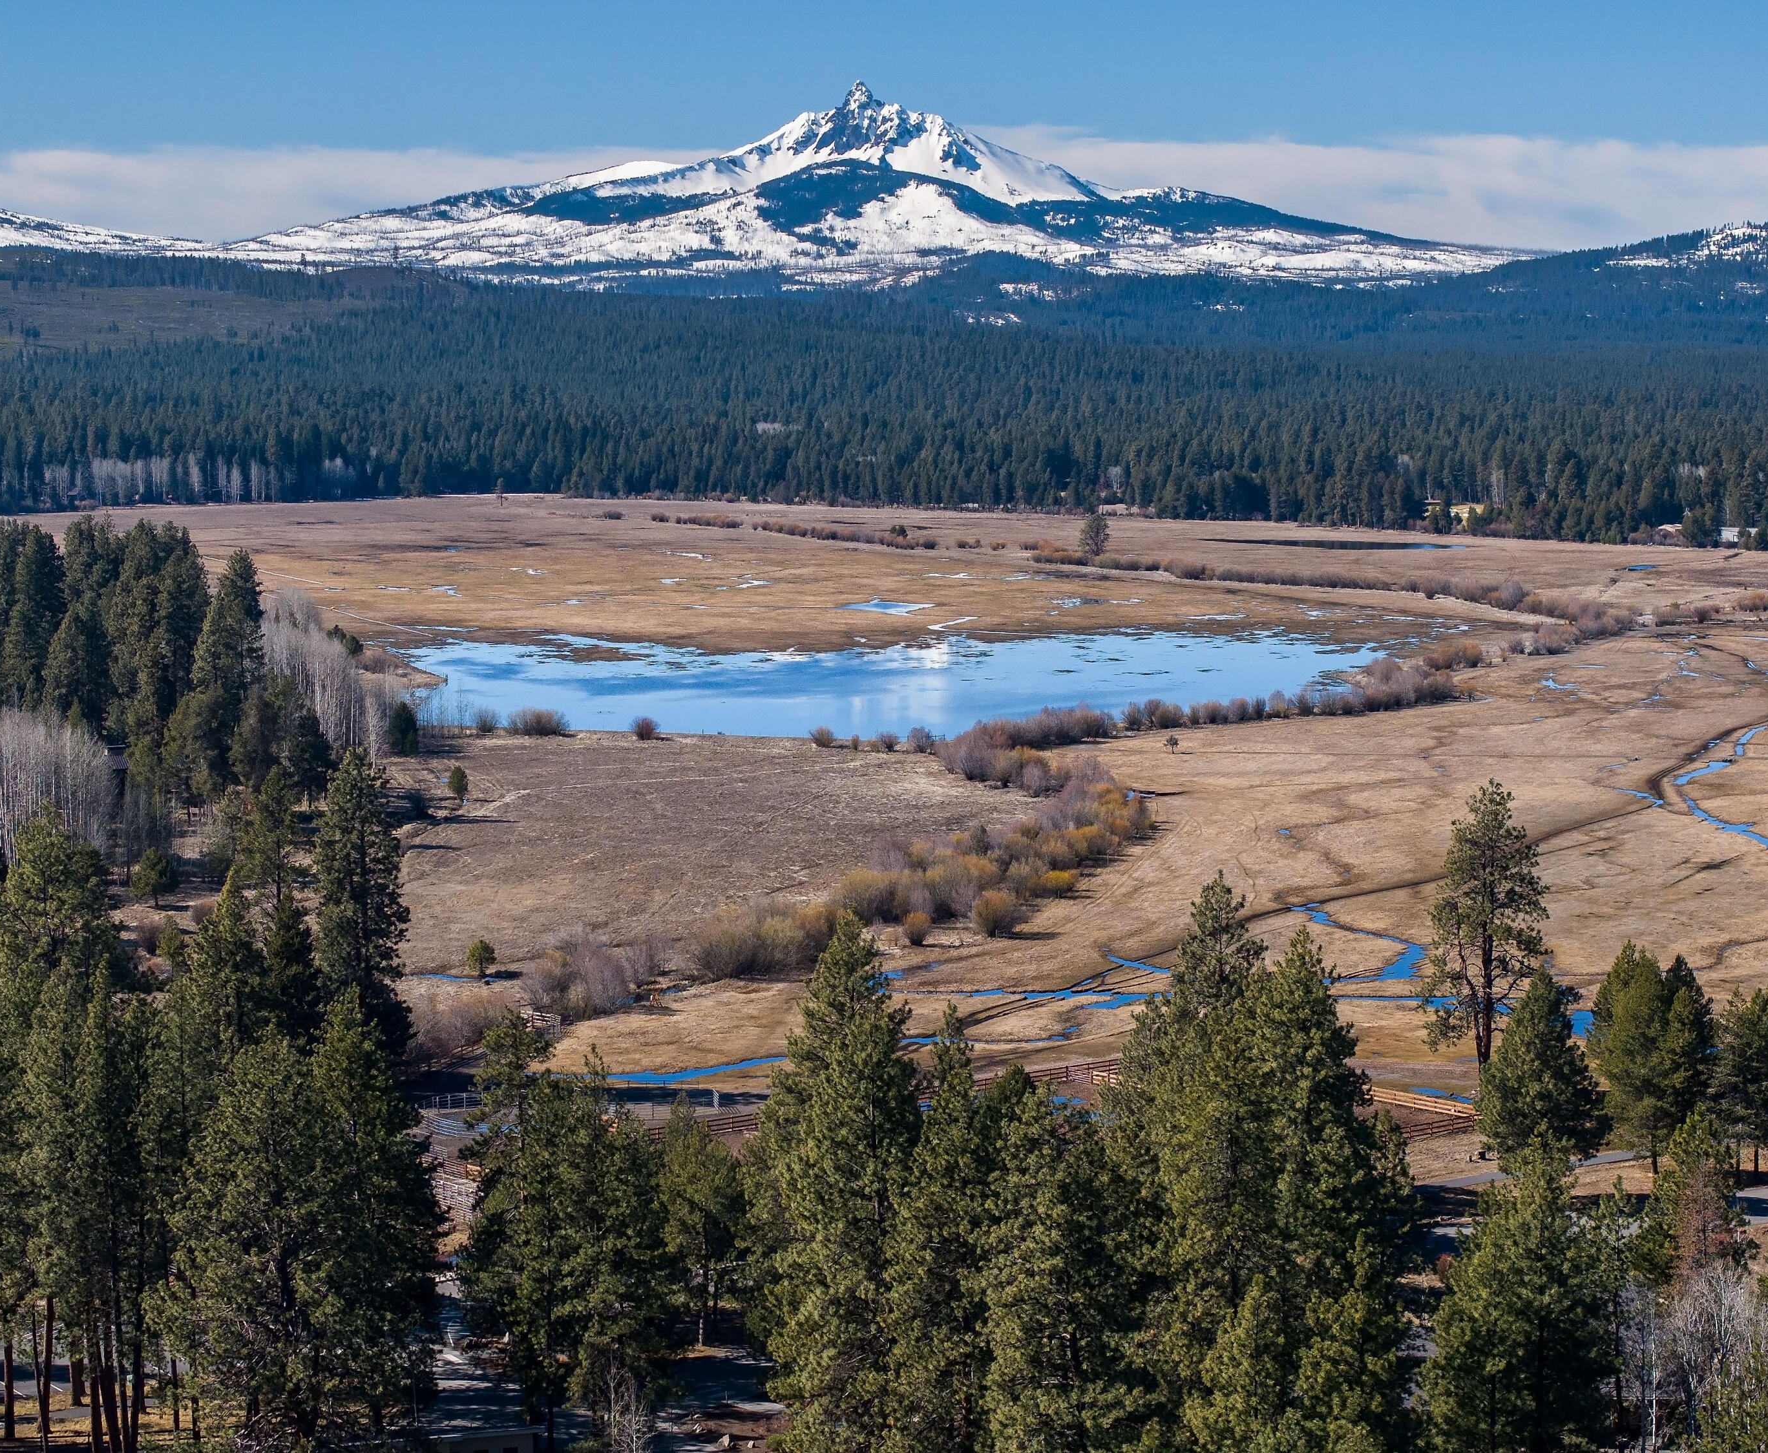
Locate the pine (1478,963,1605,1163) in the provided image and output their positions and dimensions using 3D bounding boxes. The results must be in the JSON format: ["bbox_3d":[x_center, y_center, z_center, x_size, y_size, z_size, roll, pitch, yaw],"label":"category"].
[{"bbox_3d":[63.460,32.280,377.030,12.240,19.350,11.870,0,5,0],"label":"pine"}]

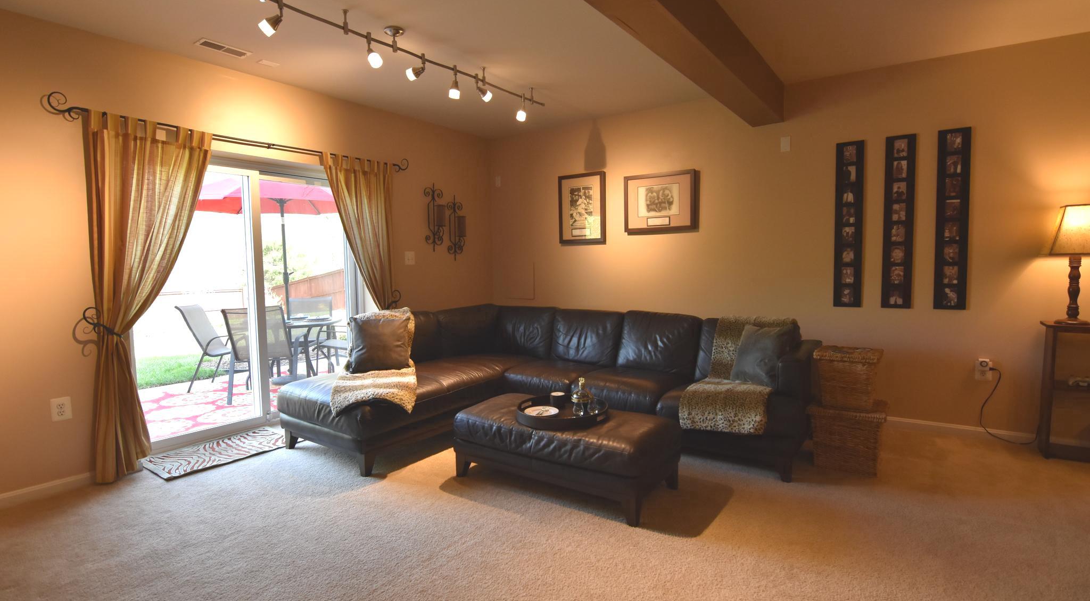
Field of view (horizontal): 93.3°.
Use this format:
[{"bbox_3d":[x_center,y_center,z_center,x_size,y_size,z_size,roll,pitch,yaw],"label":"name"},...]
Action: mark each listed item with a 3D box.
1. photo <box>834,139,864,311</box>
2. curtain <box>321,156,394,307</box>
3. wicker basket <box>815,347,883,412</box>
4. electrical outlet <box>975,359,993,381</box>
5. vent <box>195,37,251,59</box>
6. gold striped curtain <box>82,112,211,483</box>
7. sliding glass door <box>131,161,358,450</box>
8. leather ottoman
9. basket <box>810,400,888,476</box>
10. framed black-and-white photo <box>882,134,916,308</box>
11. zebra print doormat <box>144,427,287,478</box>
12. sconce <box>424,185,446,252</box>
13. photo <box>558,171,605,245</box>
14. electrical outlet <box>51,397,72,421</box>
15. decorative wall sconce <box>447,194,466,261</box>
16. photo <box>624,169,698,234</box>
[{"bbox_3d":[2.331,-0.574,3.949,0.182,1.254,0.020,1,4,30],"label":"photo"},{"bbox_3d":[-1.450,-0.123,4.160,0.130,2.000,0.670,3,6,35],"label":"curtain"},{"bbox_3d":[1.736,0.439,2.952,0.310,0.295,0.290,3,6,35],"label":"wicker basket"},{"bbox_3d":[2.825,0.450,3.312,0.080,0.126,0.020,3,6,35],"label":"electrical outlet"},{"bbox_3d":[-1.888,-1.478,3.028,0.142,0.015,0.275,3,6,35],"label":"vent"},{"bbox_3d":[-2.377,-0.015,3.205,0.150,2.126,0.622,2,5,38],"label":"gold striped curtain"},{"bbox_3d":[-2.123,0.006,3.791,0.100,2.003,1.692,2,5,38],"label":"sliding glass door"},{"bbox_3d":[0.122,0.848,2.997,1.173,0.398,0.618,2,4,34],"label":"leather ottoman"},{"bbox_3d":[1.730,0.766,2.951,0.375,0.360,0.300,3,6,35],"label":"basket"},{"bbox_3d":[2.606,-0.571,3.792,0.179,1.257,0.020,1,4,30],"label":"framed black-and-white photo"},{"bbox_3d":[-2.077,0.961,3.307,0.490,0.013,0.740,3,6,39],"label":"zebra print doormat"},{"bbox_3d":[-0.992,-0.772,4.802,0.155,0.625,0.235,3,6,35],"label":"sconce"},{"bbox_3d":[0.367,-0.892,5.048,0.492,0.684,0.030,1,4,30],"label":"photo"},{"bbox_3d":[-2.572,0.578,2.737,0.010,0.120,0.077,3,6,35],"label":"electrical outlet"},{"bbox_3d":[-0.879,-0.722,5.124,0.130,0.643,0.175,2,5,38],"label":"decorative wall sconce"},{"bbox_3d":[1.037,-0.888,4.663,0.650,0.515,0.030,1,4,30],"label":"photo"}]

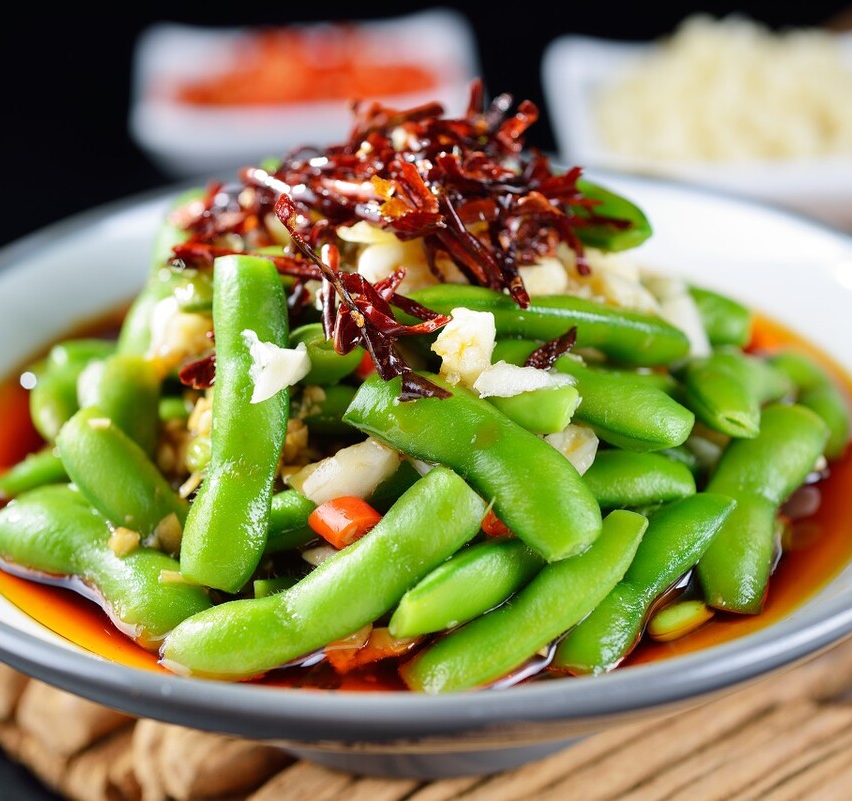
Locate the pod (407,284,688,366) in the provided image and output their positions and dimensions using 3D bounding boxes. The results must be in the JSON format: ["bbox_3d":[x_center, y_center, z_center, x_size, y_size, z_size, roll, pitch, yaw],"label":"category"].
[{"bbox_3d":[0.022,-0.013,0.332,0.052,0.012,0.010,7,11,-8],"label":"pod"}]

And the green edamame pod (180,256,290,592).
[{"bbox_3d":[-0.031,0.003,0.300,0.014,0.010,0.058,4,67,-4],"label":"green edamame pod"}]

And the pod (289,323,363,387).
[{"bbox_3d":[-0.018,-0.011,0.341,0.013,0.010,0.046,-2,8,-1],"label":"pod"}]

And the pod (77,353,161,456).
[{"bbox_3d":[-0.056,0.009,0.342,0.013,0.037,0.010,-2,-12,-9],"label":"pod"}]

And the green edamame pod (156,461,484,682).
[{"bbox_3d":[-0.016,0.029,0.298,0.056,0.010,0.014,-26,73,-13],"label":"green edamame pod"}]

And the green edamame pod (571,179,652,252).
[{"bbox_3d":[0.022,-0.037,0.350,0.042,0.013,0.010,17,-6,4],"label":"green edamame pod"}]

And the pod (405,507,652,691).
[{"bbox_3d":[0.017,0.033,0.299,0.048,0.010,0.013,-31,68,-23],"label":"pod"}]

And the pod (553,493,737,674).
[{"bbox_3d":[0.038,0.029,0.306,0.013,0.010,0.046,39,58,20],"label":"pod"}]

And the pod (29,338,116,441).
[{"bbox_3d":[-0.066,-0.005,0.370,0.013,0.010,0.039,29,42,11],"label":"pod"}]

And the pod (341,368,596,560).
[{"bbox_3d":[0.007,0.010,0.303,0.049,0.010,0.014,36,74,30],"label":"pod"}]

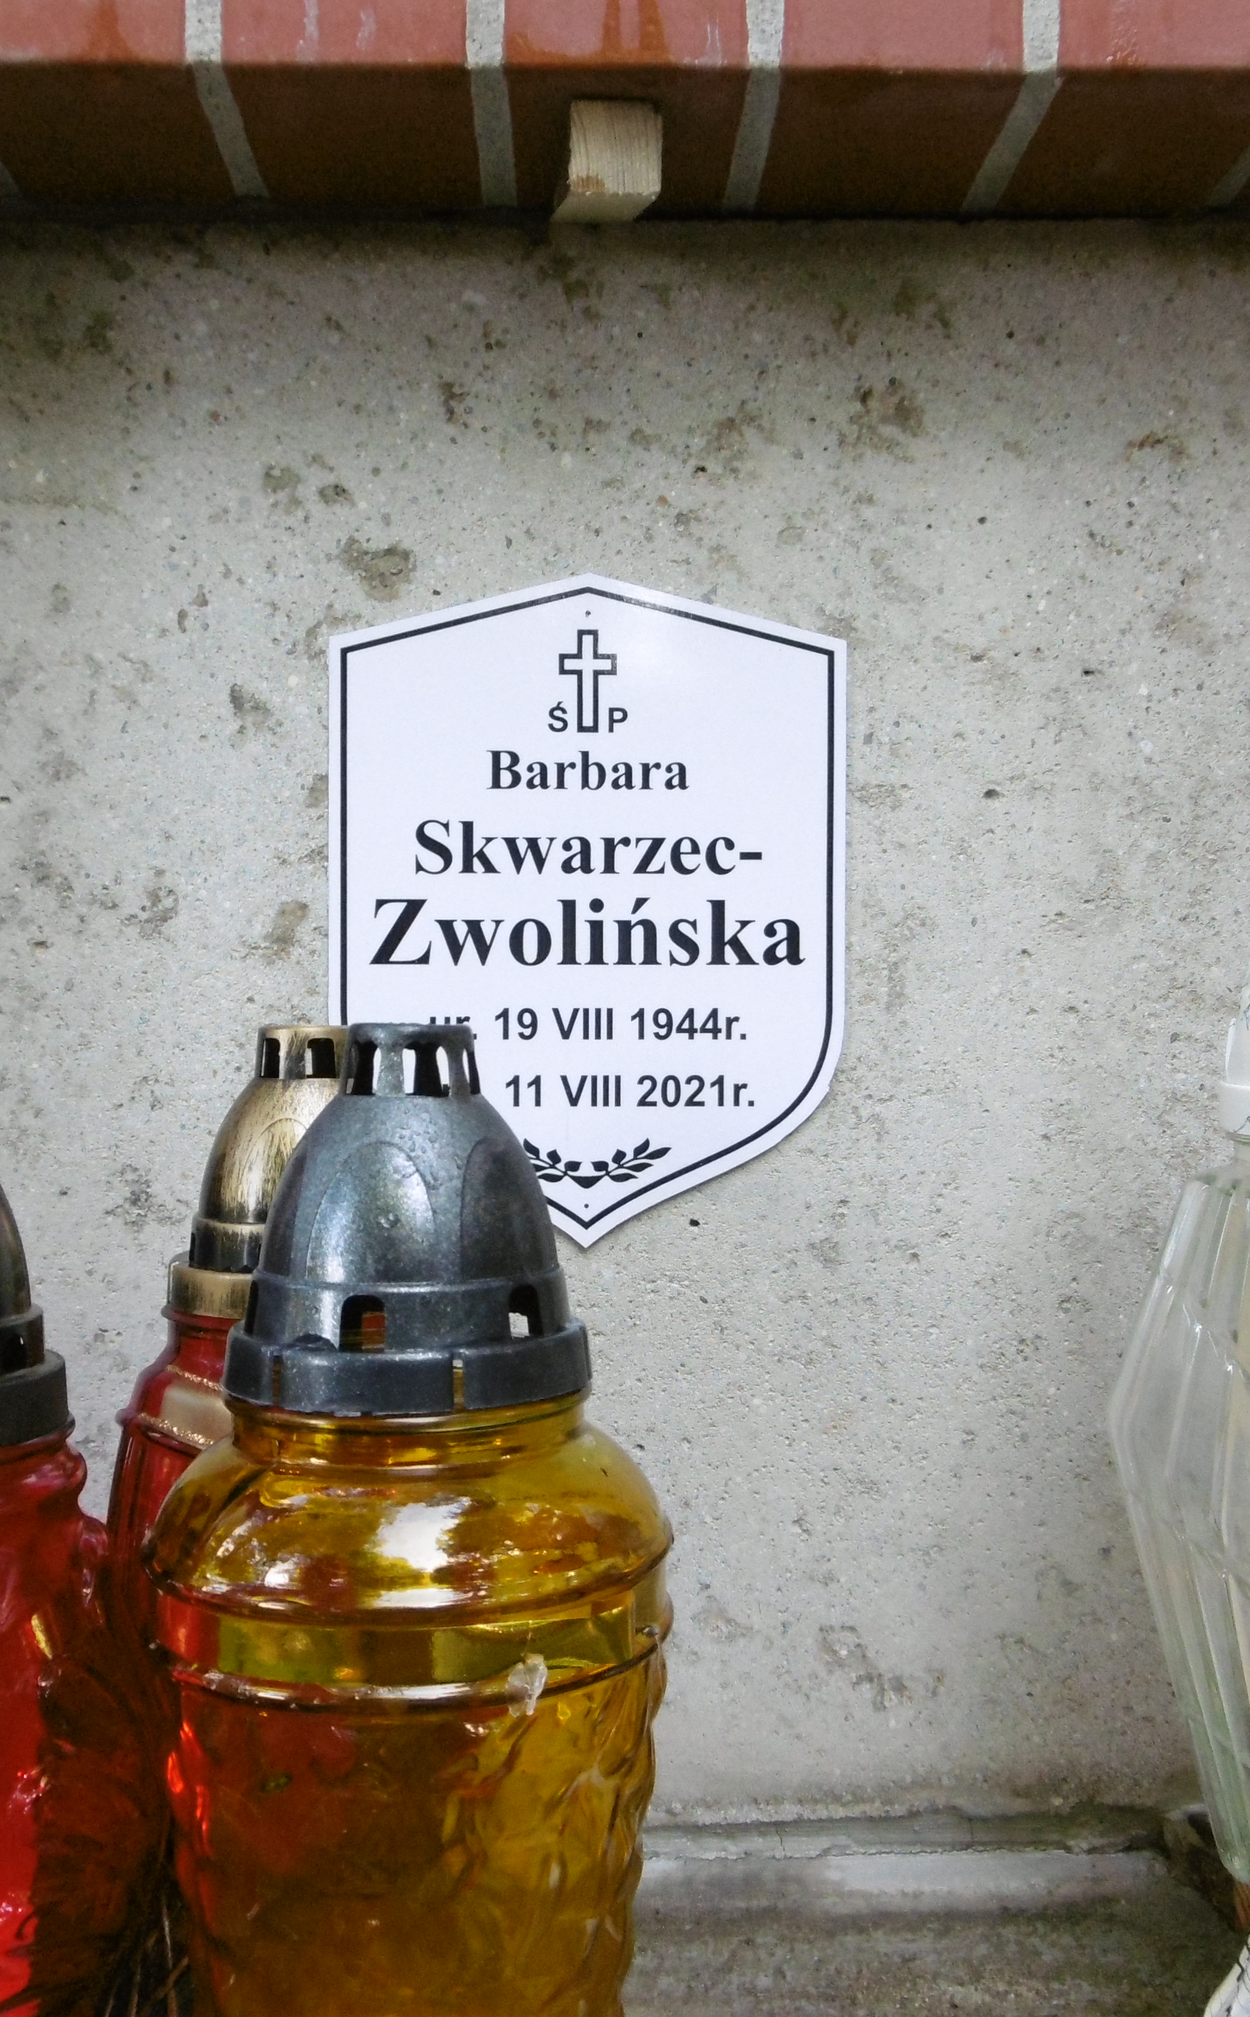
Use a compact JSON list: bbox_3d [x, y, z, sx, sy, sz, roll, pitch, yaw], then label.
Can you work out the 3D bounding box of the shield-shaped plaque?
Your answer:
[{"bbox_3d":[-0.011,-0.032,0.594,0.165,0.214,0.004,0,0,-1],"label":"shield-shaped plaque"}]

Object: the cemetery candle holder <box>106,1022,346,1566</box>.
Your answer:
[{"bbox_3d":[-0.089,0.143,0.525,0.115,0.277,0.115,0,0,-1],"label":"cemetery candle holder"}]

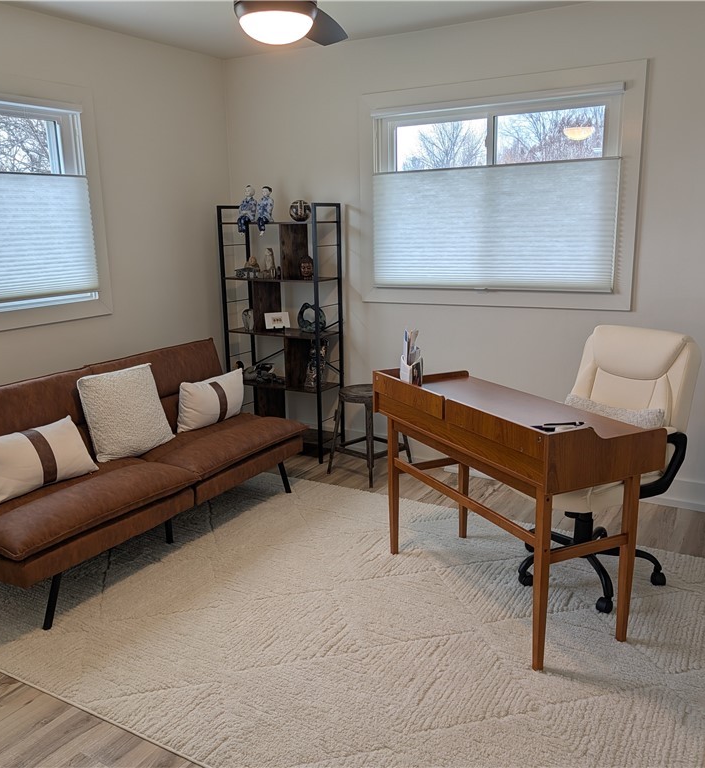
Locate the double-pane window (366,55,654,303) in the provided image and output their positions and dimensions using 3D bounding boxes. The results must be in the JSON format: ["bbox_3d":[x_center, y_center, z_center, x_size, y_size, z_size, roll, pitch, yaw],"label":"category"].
[{"bbox_3d":[0.704,-0.978,3.703,1.489,1.148,0.090,6,15,30],"label":"double-pane window"}]

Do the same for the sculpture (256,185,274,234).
[{"bbox_3d":[-0.506,-1.010,4.144,0.085,0.280,0.095,6,15,30],"label":"sculpture"}]

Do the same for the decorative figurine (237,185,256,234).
[{"bbox_3d":[-0.622,-1.029,4.209,0.095,0.291,0.100,6,15,30],"label":"decorative figurine"}]

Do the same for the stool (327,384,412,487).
[{"bbox_3d":[0.097,0.280,4.072,0.360,0.490,0.360,11,18,43],"label":"stool"}]

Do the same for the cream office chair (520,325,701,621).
[{"bbox_3d":[0.974,0.296,2.850,0.670,0.970,0.620,-10,16,-34],"label":"cream office chair"}]

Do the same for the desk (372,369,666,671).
[{"bbox_3d":[0.550,0.417,2.695,0.485,0.825,1.070,-8,14,-25],"label":"desk"}]

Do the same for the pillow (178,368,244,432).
[{"bbox_3d":[-0.764,0.081,3.823,0.130,0.280,0.480,-1,10,33],"label":"pillow"}]

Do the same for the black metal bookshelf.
[{"bbox_3d":[-0.428,-0.320,4.405,0.700,1.535,0.270,6,15,30],"label":"black metal bookshelf"}]

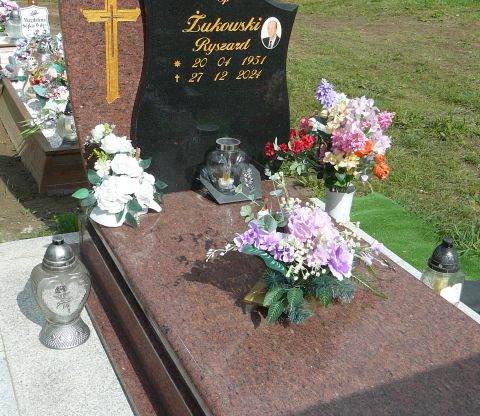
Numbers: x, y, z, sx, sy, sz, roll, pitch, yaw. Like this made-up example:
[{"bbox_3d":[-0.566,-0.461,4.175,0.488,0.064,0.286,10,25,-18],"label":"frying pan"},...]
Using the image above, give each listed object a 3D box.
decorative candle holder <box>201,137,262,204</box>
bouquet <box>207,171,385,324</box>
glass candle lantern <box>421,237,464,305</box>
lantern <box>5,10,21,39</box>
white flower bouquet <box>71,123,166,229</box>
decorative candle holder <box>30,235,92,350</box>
[{"bbox_3d":[-0.028,-0.171,2.636,0.247,0.242,0.192,-9,26,-24],"label":"decorative candle holder"},{"bbox_3d":[0.146,0.112,1.849,0.465,0.353,0.364,-9,26,-24],"label":"bouquet"},{"bbox_3d":[0.720,0.248,2.300,0.157,0.318,0.157,-3,24,-13],"label":"glass candle lantern"},{"bbox_3d":[-2.166,-1.730,6.147,0.162,0.273,0.162,-9,26,-24],"label":"lantern"},{"bbox_3d":[-0.449,-0.137,2.405,0.328,0.333,0.263,-9,26,-24],"label":"white flower bouquet"},{"bbox_3d":[-0.584,0.260,2.116,0.192,0.349,0.172,-9,26,-24],"label":"decorative candle holder"}]

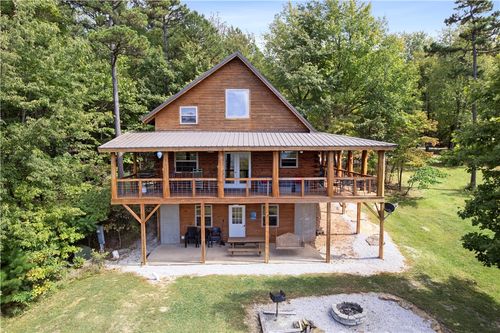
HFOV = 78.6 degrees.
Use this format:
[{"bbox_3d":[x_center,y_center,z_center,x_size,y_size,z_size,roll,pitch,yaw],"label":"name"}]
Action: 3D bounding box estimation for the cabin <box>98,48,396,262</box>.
[{"bbox_3d":[-0.146,-1.033,19.848,13.200,10.500,12.650,0,3,-1],"label":"cabin"}]

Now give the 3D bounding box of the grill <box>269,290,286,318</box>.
[{"bbox_3d":[0.867,4.389,9.714,0.490,0.970,0.420,0,3,-1],"label":"grill"}]

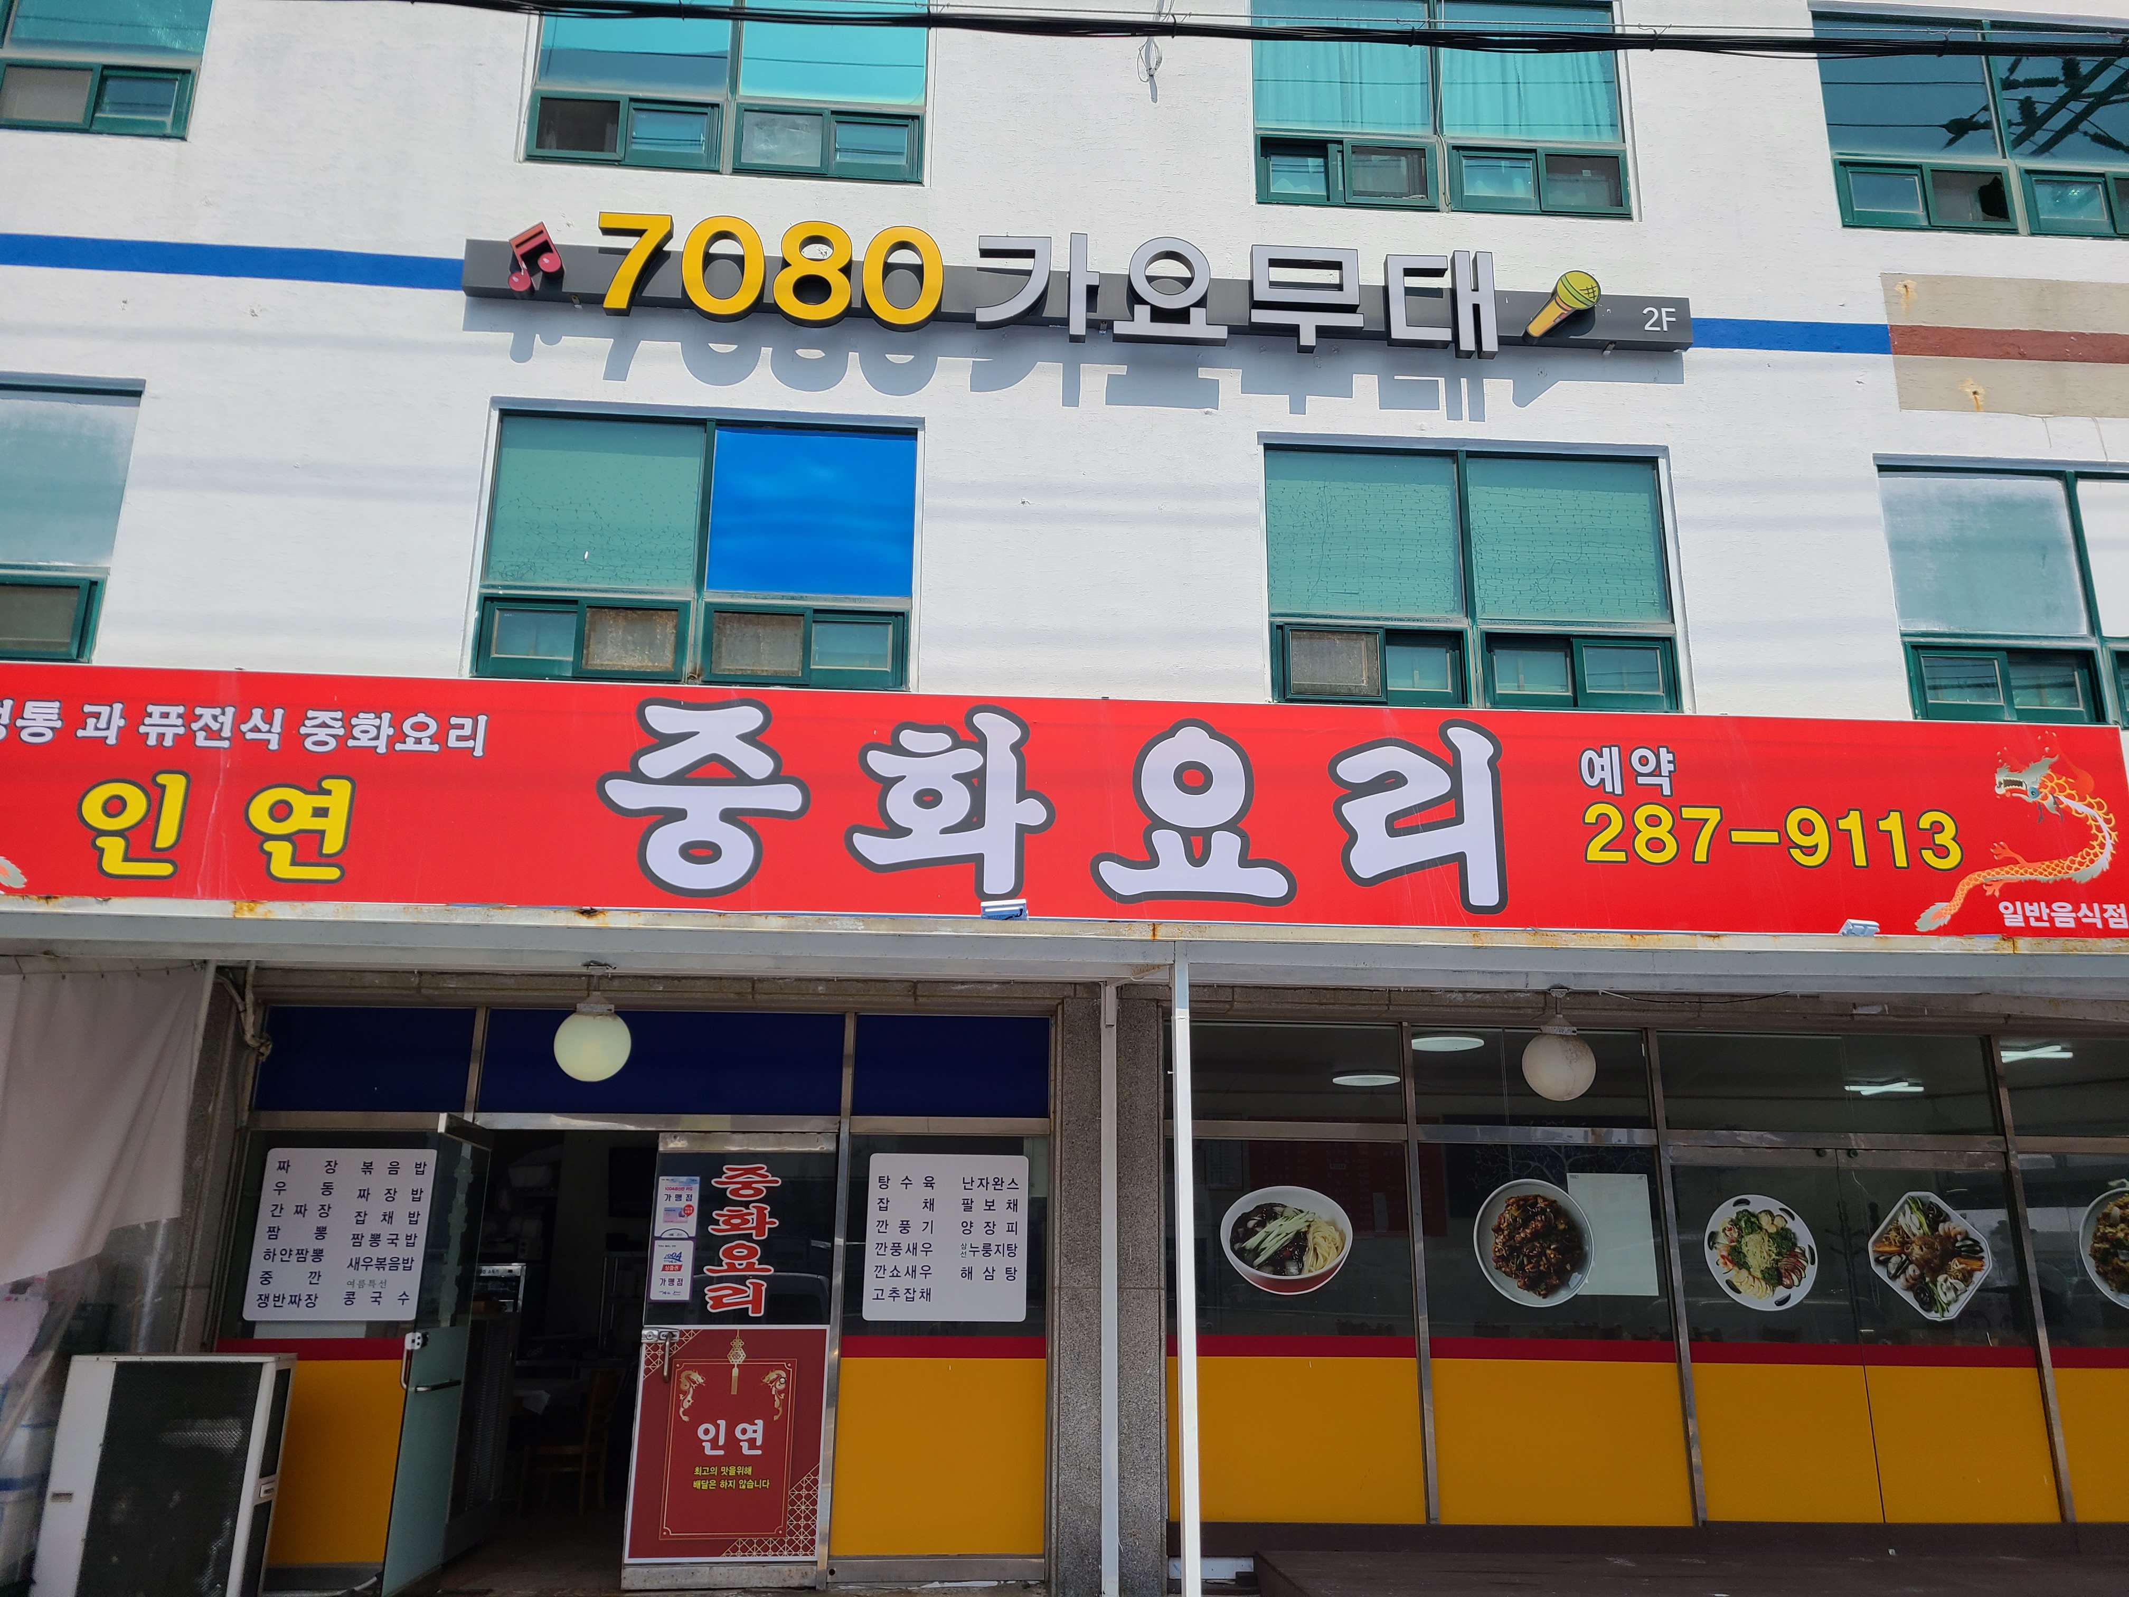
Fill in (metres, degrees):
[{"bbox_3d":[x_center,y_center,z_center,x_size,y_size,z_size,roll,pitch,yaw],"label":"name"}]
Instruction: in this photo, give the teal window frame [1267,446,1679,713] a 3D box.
[{"bbox_3d":[2.408,-1.309,9.479,2.425,1.645,0.100,2,-17,-4],"label":"teal window frame"}]

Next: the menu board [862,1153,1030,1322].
[{"bbox_3d":[-0.566,2.138,7.788,0.778,0.777,0.030,1,-16,-4],"label":"menu board"}]

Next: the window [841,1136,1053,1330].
[{"bbox_3d":[-0.568,2.129,7.801,0.976,0.946,0.050,1,-16,-4],"label":"window"}]

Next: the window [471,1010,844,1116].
[{"bbox_3d":[-2.080,1.385,8.345,1.849,0.534,0.060,2,-17,-4],"label":"window"}]

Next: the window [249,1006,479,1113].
[{"bbox_3d":[-3.591,1.348,8.244,1.062,0.533,0.060,2,-17,-4],"label":"window"}]

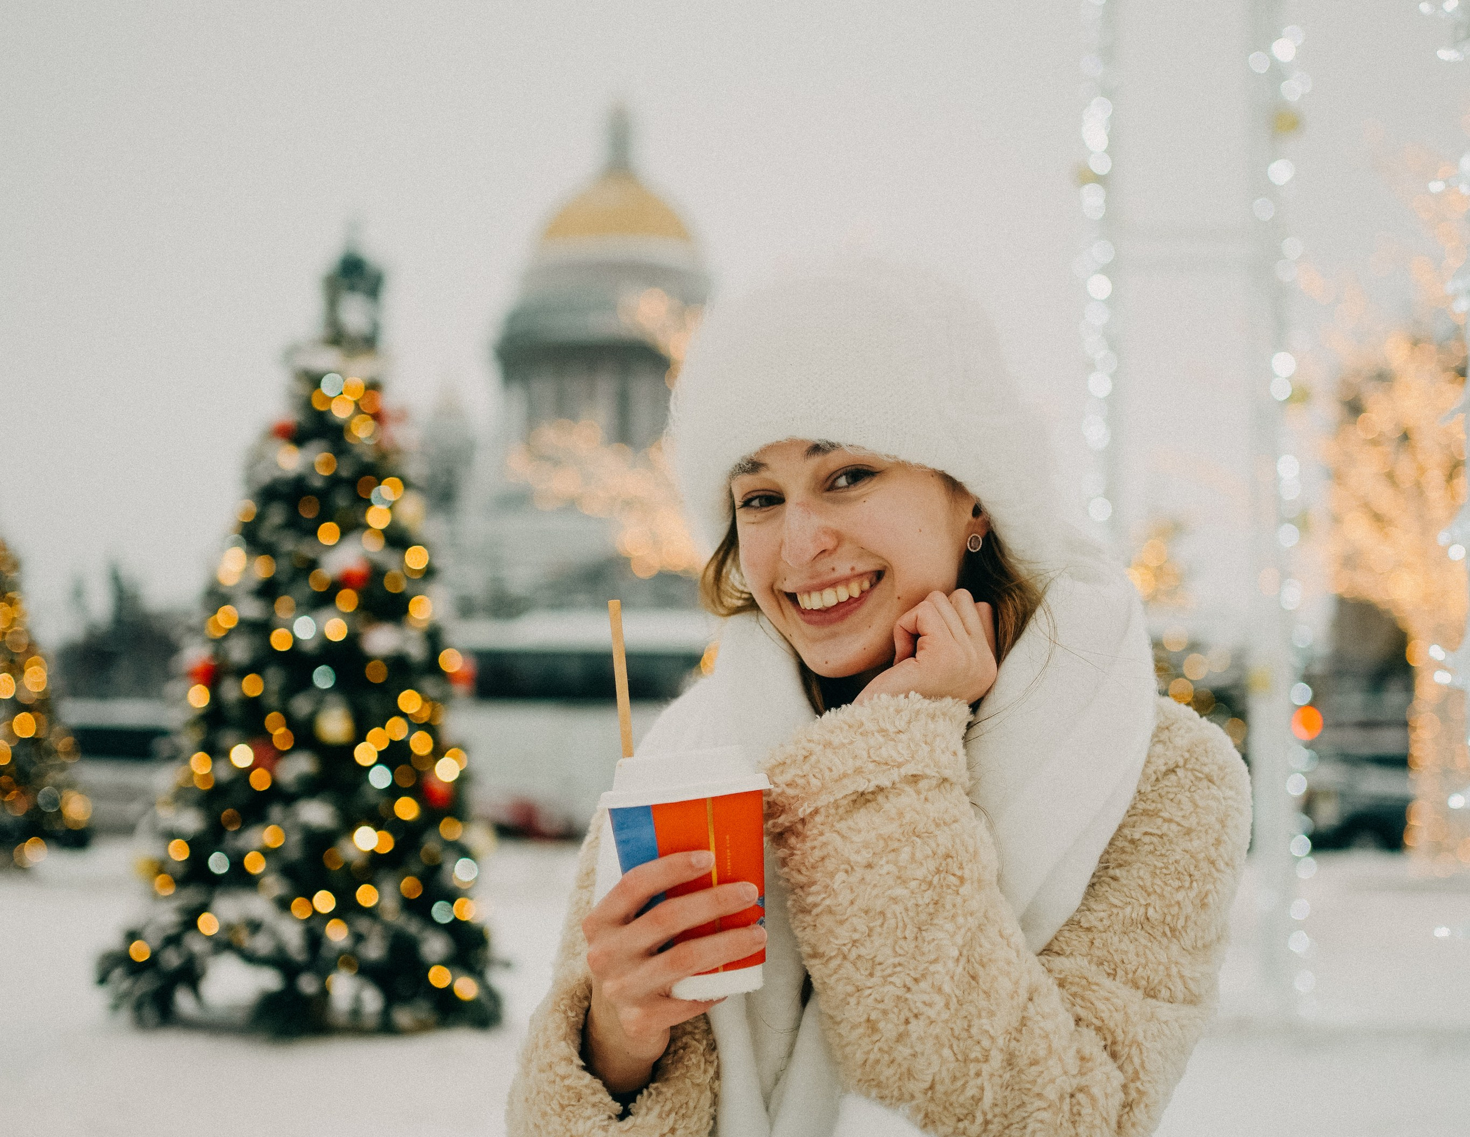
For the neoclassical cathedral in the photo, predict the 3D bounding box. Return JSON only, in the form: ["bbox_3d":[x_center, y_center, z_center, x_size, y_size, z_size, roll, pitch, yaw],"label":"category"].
[{"bbox_3d":[-18.475,-24.120,343.000,108.000,101.500,98.000,1,-4,-6],"label":"neoclassical cathedral"}]

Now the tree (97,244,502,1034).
[{"bbox_3d":[-1.281,0.162,6.400,1.170,2.270,1.170,2,-4,-11],"label":"tree"}]

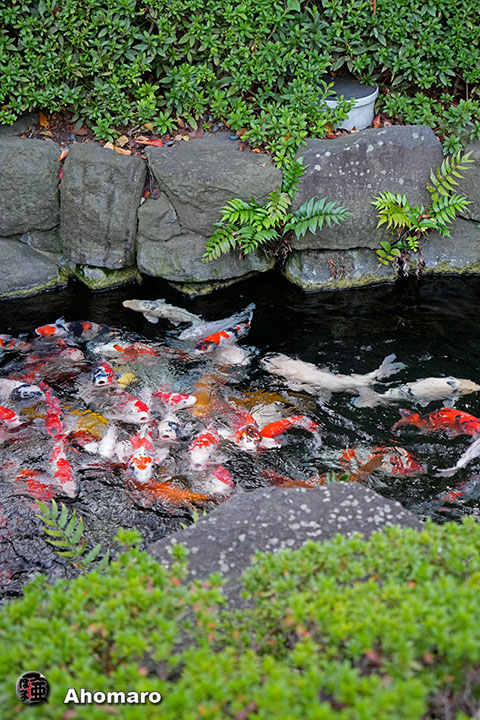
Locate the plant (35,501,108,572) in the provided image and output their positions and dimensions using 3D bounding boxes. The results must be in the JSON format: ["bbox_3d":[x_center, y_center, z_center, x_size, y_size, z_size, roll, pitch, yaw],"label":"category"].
[{"bbox_3d":[-0.439,0.465,2.740,0.190,0.160,0.160,0,35,0],"label":"plant"}]

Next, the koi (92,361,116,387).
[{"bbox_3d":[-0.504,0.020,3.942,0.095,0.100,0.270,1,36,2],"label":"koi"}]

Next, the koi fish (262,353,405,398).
[{"bbox_3d":[0.399,0.047,4.295,0.580,0.120,0.160,8,33,12],"label":"koi fish"}]

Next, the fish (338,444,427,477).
[{"bbox_3d":[0.447,0.339,3.486,0.340,0.100,0.120,7,36,10],"label":"fish"}]

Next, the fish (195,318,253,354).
[{"bbox_3d":[-0.059,-0.098,4.106,0.294,0.090,0.100,-28,44,-33],"label":"fish"}]

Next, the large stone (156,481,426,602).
[{"bbox_3d":[0.110,0.598,2.779,0.700,0.340,0.480,0,32,0],"label":"large stone"}]

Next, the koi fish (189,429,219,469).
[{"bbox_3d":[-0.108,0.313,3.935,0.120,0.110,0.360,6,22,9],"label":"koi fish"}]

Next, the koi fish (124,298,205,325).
[{"bbox_3d":[-0.311,-0.177,4.235,0.371,0.090,0.110,13,37,17],"label":"koi fish"}]

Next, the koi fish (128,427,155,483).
[{"bbox_3d":[-0.346,0.341,3.885,0.110,0.110,0.420,1,24,1],"label":"koi fish"}]

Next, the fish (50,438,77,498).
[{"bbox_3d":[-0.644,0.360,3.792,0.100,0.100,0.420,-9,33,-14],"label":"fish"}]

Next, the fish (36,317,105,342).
[{"bbox_3d":[-0.659,-0.117,4.133,0.312,0.090,0.110,-2,36,-2],"label":"fish"}]

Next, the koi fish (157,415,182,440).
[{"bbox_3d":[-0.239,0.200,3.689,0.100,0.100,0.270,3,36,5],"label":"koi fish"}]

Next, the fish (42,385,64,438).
[{"bbox_3d":[-0.737,0.183,4.075,0.090,0.090,0.400,-9,33,-14],"label":"fish"}]

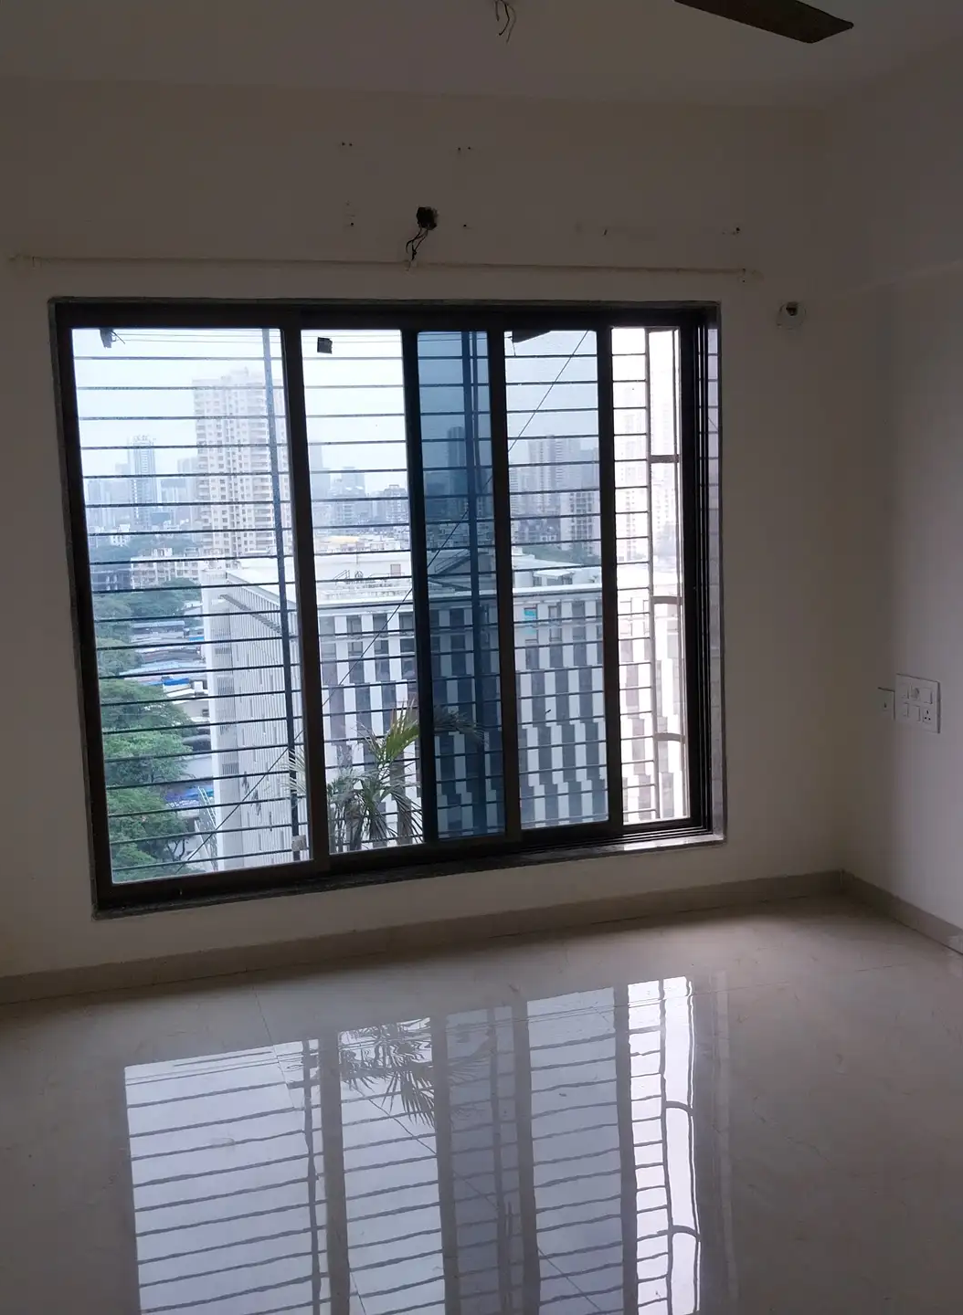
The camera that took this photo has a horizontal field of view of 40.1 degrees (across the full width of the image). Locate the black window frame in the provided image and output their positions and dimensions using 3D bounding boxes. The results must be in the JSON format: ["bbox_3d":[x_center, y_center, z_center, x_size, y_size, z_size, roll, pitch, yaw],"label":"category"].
[{"bbox_3d":[-0.211,-0.204,4.284,2.128,1.840,0.130,-4,7,-16],"label":"black window frame"}]

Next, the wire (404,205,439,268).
[{"bbox_3d":[-0.180,-1.316,4.088,0.110,0.170,0.050,-4,7,-16],"label":"wire"}]

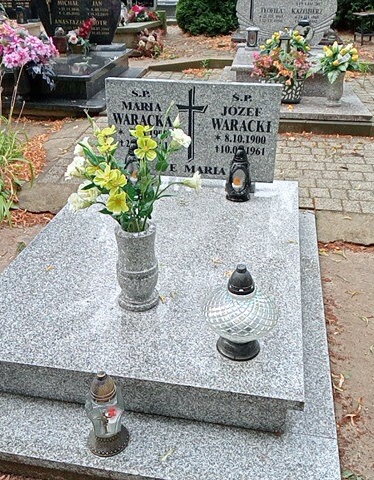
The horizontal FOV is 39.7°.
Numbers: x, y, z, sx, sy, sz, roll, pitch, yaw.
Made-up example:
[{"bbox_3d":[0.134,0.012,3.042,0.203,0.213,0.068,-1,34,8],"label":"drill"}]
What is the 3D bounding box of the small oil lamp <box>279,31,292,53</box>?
[{"bbox_3d":[0.991,-1.966,5.155,0.119,0.206,0.119,5,29,9],"label":"small oil lamp"}]

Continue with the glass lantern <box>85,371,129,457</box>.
[{"bbox_3d":[-0.225,0.466,1.431,0.119,0.253,0.119,5,29,9],"label":"glass lantern"}]

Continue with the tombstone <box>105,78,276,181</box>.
[{"bbox_3d":[0.027,-0.545,2.585,0.842,0.476,0.062,6,29,9],"label":"tombstone"}]

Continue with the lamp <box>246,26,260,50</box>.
[{"bbox_3d":[0.710,-2.169,5.574,0.145,0.218,0.145,6,29,9],"label":"lamp"}]

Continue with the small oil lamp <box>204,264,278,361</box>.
[{"bbox_3d":[0.160,0.200,1.502,0.215,0.288,0.215,5,29,9],"label":"small oil lamp"}]

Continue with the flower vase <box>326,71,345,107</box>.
[{"bbox_3d":[1.232,-1.237,4.249,0.164,0.251,0.164,5,29,9],"label":"flower vase"}]

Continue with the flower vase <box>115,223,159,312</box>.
[{"bbox_3d":[-0.167,0.088,1.720,0.141,0.276,0.141,0,28,0],"label":"flower vase"}]

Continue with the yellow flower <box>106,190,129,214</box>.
[{"bbox_3d":[-0.206,-0.114,1.537,0.071,0.077,0.041,-4,18,-7],"label":"yellow flower"}]

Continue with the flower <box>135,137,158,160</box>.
[{"bbox_3d":[-0.121,-0.274,1.549,0.062,0.066,0.042,6,29,9],"label":"flower"}]

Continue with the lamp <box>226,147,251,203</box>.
[{"bbox_3d":[0.259,-0.334,2.542,0.120,0.274,0.120,6,29,9],"label":"lamp"}]

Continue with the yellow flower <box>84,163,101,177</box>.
[{"bbox_3d":[-0.299,-0.223,1.641,0.050,0.038,0.038,6,29,9],"label":"yellow flower"}]

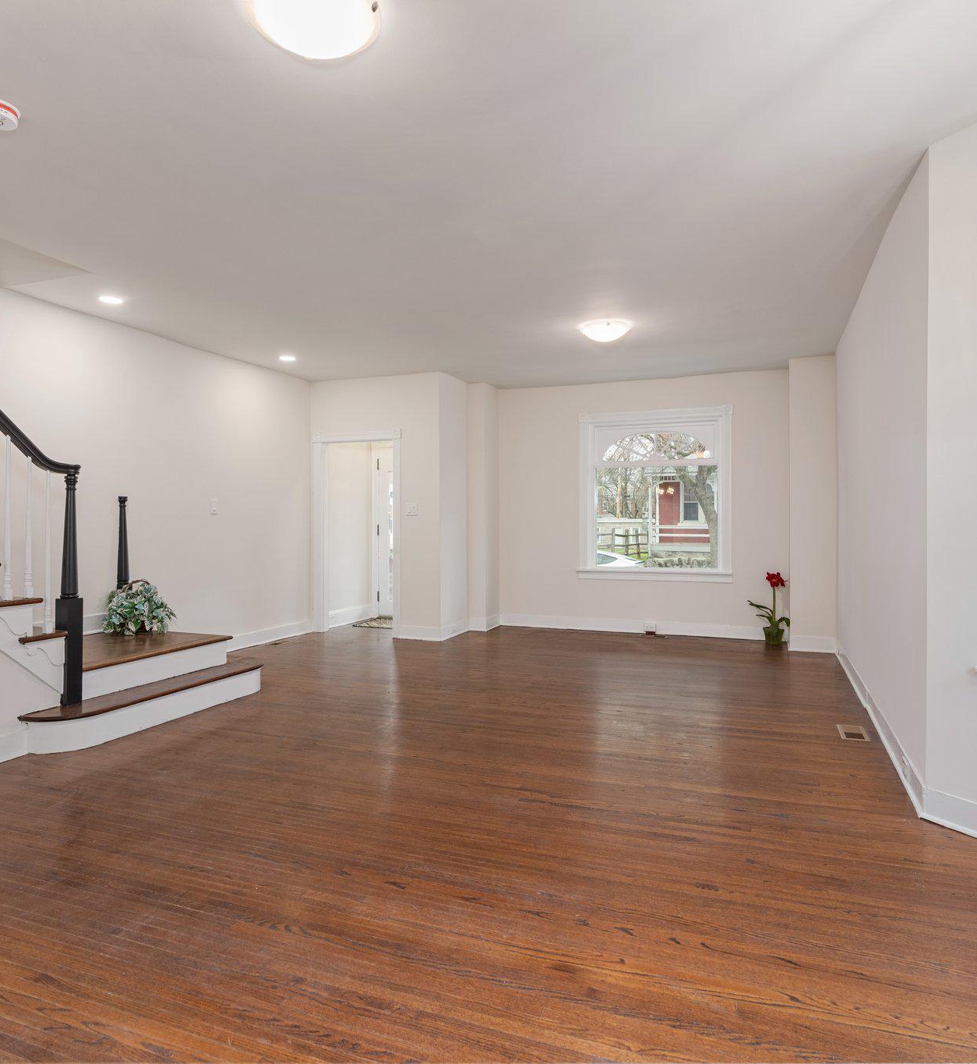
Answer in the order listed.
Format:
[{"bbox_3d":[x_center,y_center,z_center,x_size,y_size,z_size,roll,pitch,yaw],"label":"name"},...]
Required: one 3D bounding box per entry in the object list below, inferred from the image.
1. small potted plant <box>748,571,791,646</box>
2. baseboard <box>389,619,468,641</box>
[{"bbox_3d":[2.698,0.734,6.825,0.369,0.701,0.300,0,1,21],"label":"small potted plant"},{"bbox_3d":[-0.583,1.017,7.486,0.547,0.138,0.708,0,1,21],"label":"baseboard"}]

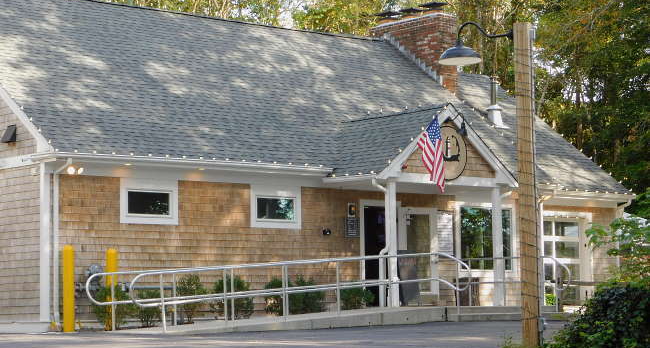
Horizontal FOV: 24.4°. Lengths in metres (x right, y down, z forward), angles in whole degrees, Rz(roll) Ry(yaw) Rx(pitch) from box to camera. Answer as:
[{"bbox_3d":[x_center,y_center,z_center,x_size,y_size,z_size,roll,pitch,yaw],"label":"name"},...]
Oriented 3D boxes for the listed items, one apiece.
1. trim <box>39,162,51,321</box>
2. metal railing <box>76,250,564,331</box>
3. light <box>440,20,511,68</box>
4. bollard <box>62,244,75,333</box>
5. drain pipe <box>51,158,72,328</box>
[{"bbox_3d":[-4.620,1.142,24.878,0.120,2.630,0.130,4,-7,-41],"label":"trim"},{"bbox_3d":[0.181,2.057,26.611,10.000,1.320,3.250,4,-7,-41],"label":"metal railing"},{"bbox_3d":[1.502,-1.288,14.778,0.761,0.422,0.410,-2,-5,18],"label":"light"},{"bbox_3d":[-4.128,1.855,24.229,0.180,1.400,0.180,-1,-5,0],"label":"bollard"},{"bbox_3d":[-4.299,1.141,24.753,0.100,2.780,0.500,4,-7,-41],"label":"drain pipe"}]

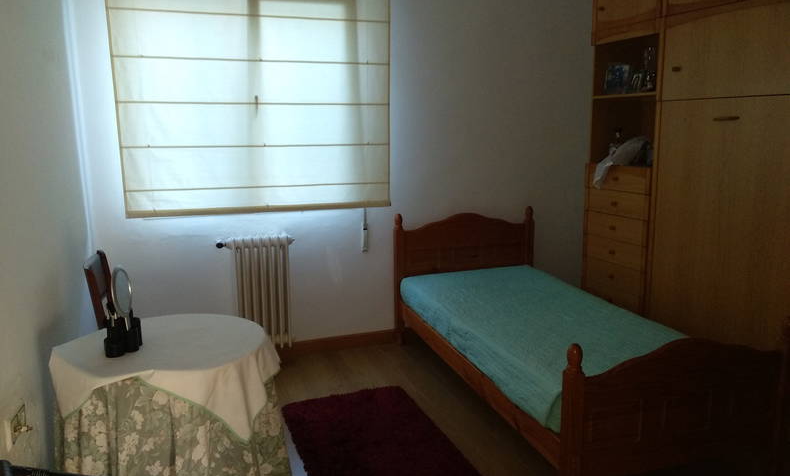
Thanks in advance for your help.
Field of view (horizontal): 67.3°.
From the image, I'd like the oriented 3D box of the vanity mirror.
[{"bbox_3d":[-0.845,0.217,1.829,0.080,0.260,0.120,1,10,10],"label":"vanity mirror"}]

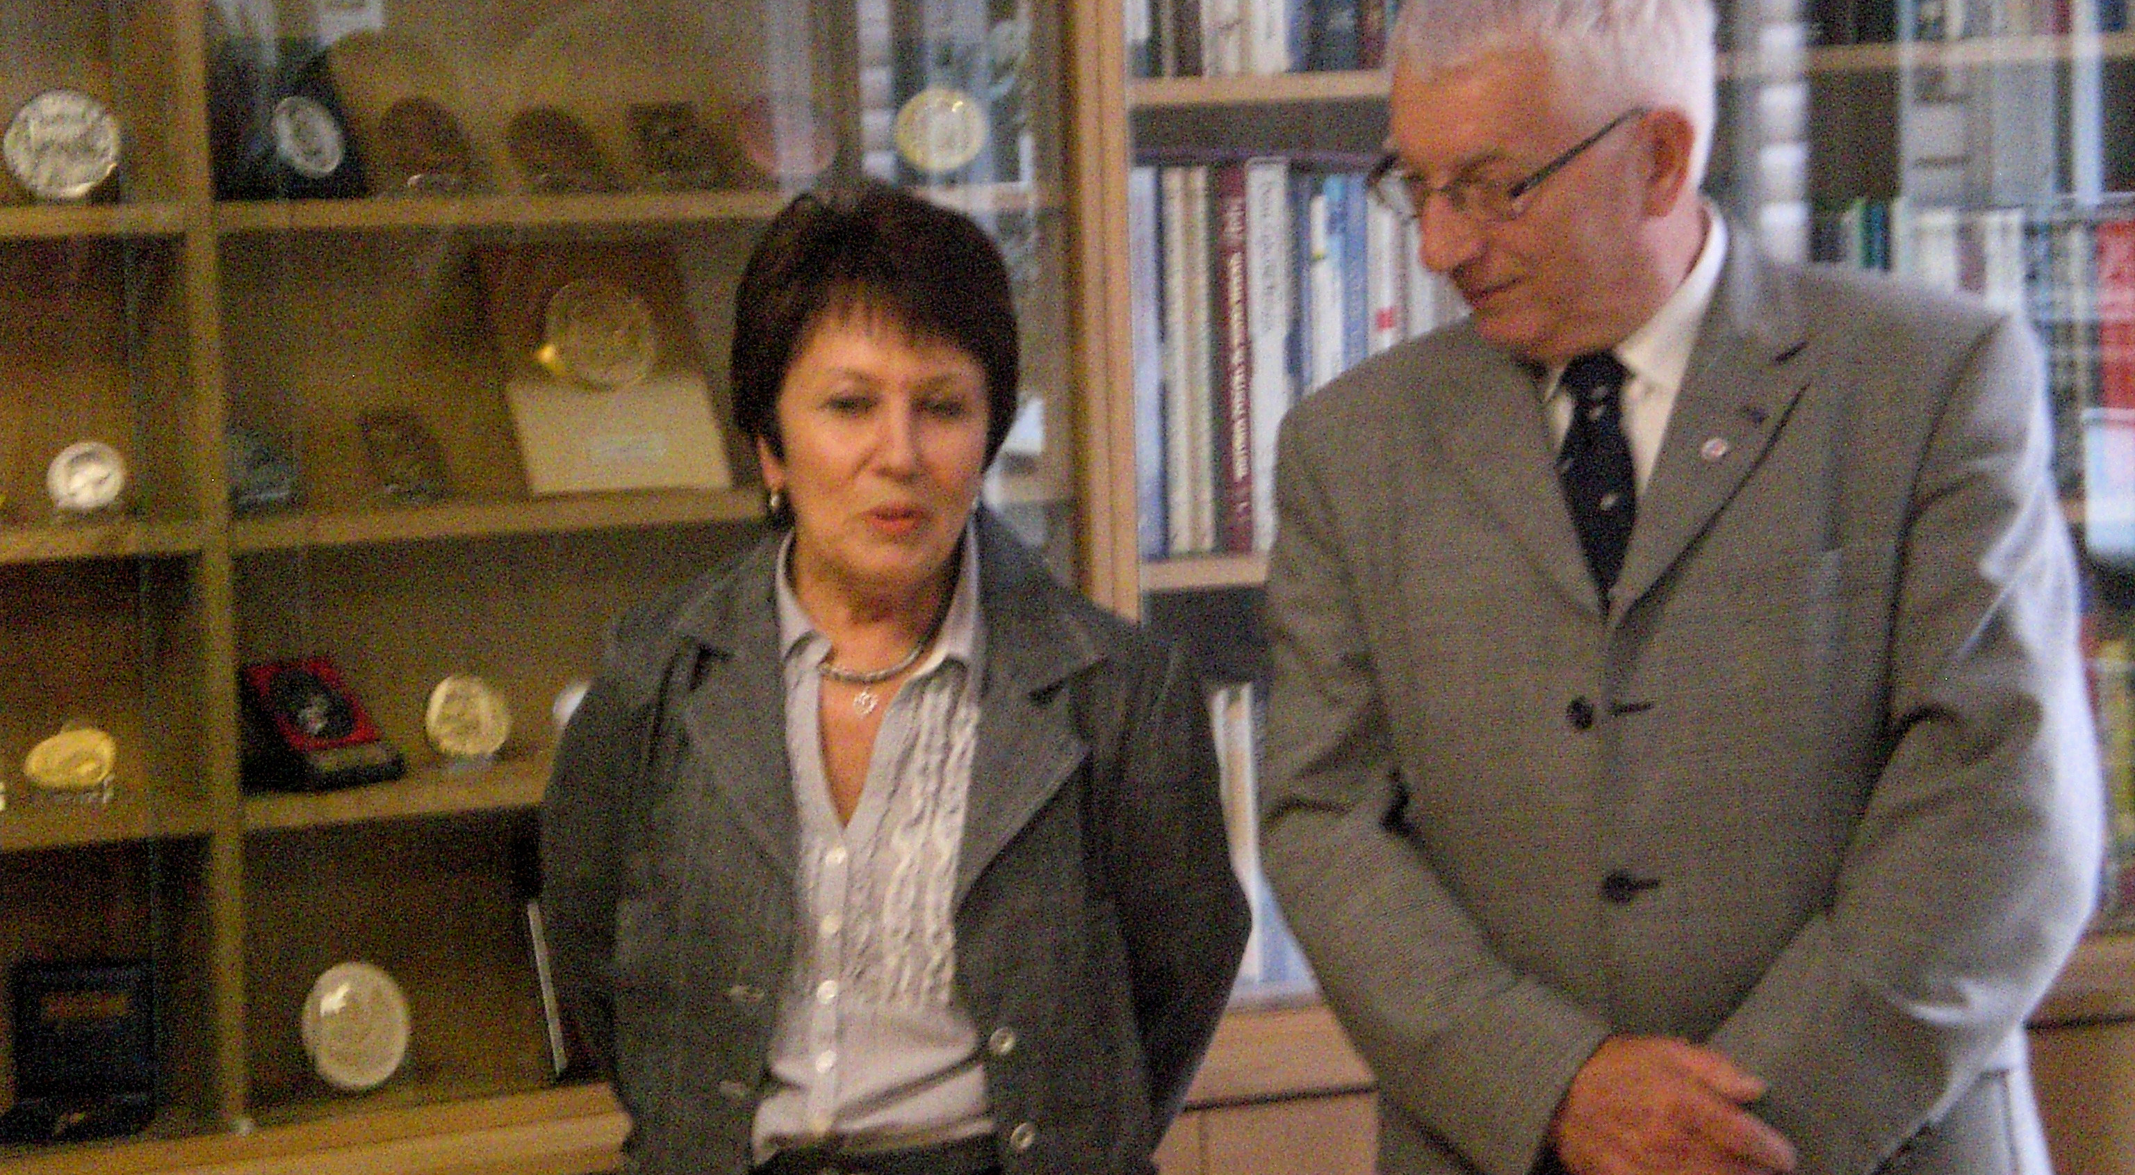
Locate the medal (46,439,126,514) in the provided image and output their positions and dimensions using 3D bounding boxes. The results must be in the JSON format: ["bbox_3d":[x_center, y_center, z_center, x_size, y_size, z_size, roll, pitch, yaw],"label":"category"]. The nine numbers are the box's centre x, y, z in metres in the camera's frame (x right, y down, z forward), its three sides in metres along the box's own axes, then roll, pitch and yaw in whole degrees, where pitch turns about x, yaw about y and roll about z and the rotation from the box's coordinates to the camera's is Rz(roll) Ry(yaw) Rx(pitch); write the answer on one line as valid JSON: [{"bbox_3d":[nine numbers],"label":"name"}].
[{"bbox_3d":[-0.698,-0.079,4.385,0.056,0.058,0.020,-1,-20,0],"label":"medal"}]

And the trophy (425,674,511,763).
[{"bbox_3d":[-0.439,0.095,4.520,0.065,0.065,0.020,-4,-19,-27],"label":"trophy"}]

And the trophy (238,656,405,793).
[{"bbox_3d":[-0.538,0.098,4.458,0.090,0.088,0.082,3,7,44],"label":"trophy"}]

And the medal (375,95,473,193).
[{"bbox_3d":[-0.470,-0.324,4.495,0.074,0.076,0.025,-4,-19,-27],"label":"medal"}]

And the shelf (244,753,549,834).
[{"bbox_3d":[-0.349,0.134,4.631,0.655,0.020,0.250,-4,6,-27],"label":"shelf"}]

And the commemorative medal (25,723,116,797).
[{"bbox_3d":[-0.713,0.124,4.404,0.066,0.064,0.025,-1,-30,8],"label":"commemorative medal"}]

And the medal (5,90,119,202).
[{"bbox_3d":[-0.711,-0.312,4.361,0.082,0.081,0.022,-2,-15,-6],"label":"medal"}]

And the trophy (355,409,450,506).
[{"bbox_3d":[-0.484,-0.095,4.494,0.056,0.074,0.025,-4,-19,-28],"label":"trophy"}]

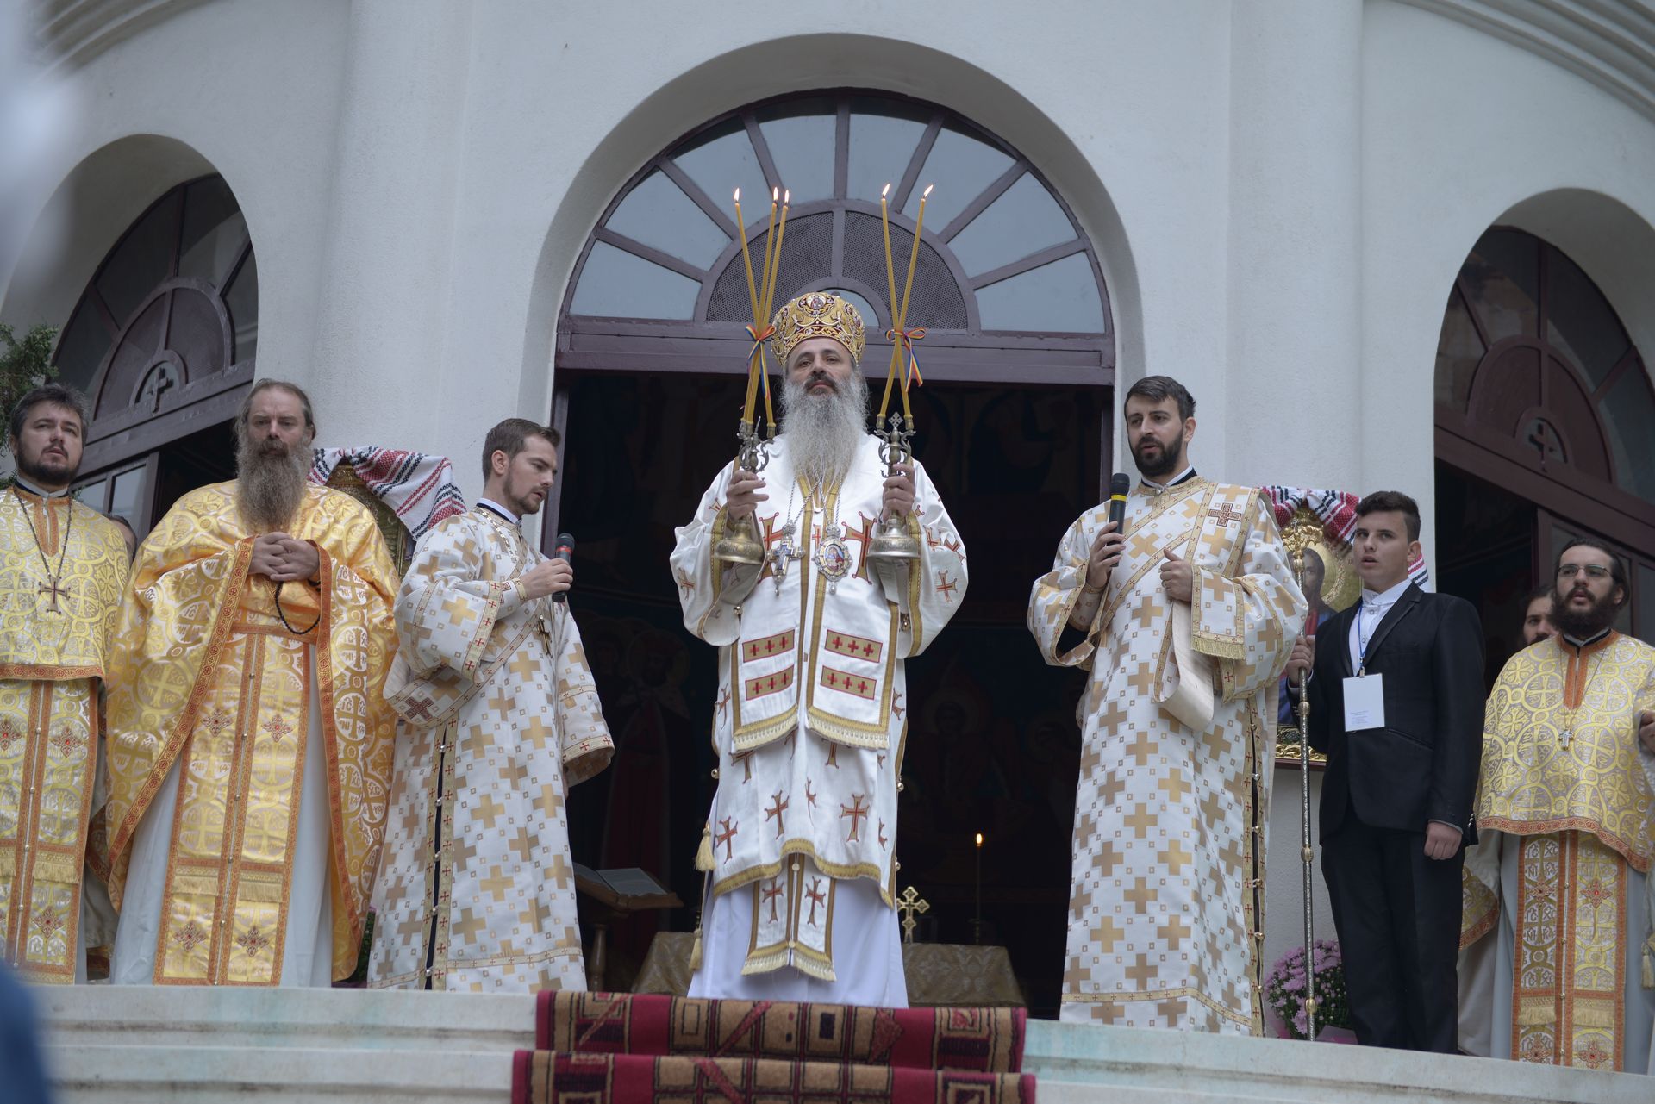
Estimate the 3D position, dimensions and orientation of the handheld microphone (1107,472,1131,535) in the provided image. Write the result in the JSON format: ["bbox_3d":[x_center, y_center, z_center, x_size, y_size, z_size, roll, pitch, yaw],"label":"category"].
[{"bbox_3d":[0.799,-0.087,7.817,0.050,0.250,0.050,5,-28,3],"label":"handheld microphone"}]

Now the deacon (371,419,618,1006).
[{"bbox_3d":[-0.931,0.415,7.885,0.580,1.658,0.600,-5,-18,27],"label":"deacon"}]

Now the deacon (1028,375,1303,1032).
[{"bbox_3d":[0.931,0.396,7.874,0.720,1.870,0.520,-11,-21,40],"label":"deacon"}]

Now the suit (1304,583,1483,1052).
[{"bbox_3d":[1.615,0.751,8.105,0.540,1.379,0.360,-9,-20,37],"label":"suit"}]

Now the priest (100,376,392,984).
[{"bbox_3d":[-1.620,0.357,8.007,0.800,1.769,0.500,5,-16,-8],"label":"priest"}]

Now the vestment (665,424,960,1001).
[{"bbox_3d":[-0.022,0.449,7.722,0.800,1.594,0.480,2,-16,3],"label":"vestment"}]

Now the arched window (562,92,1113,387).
[{"bbox_3d":[0.051,-1.032,9.319,1.800,1.000,0.150,2,-16,3],"label":"arched window"}]

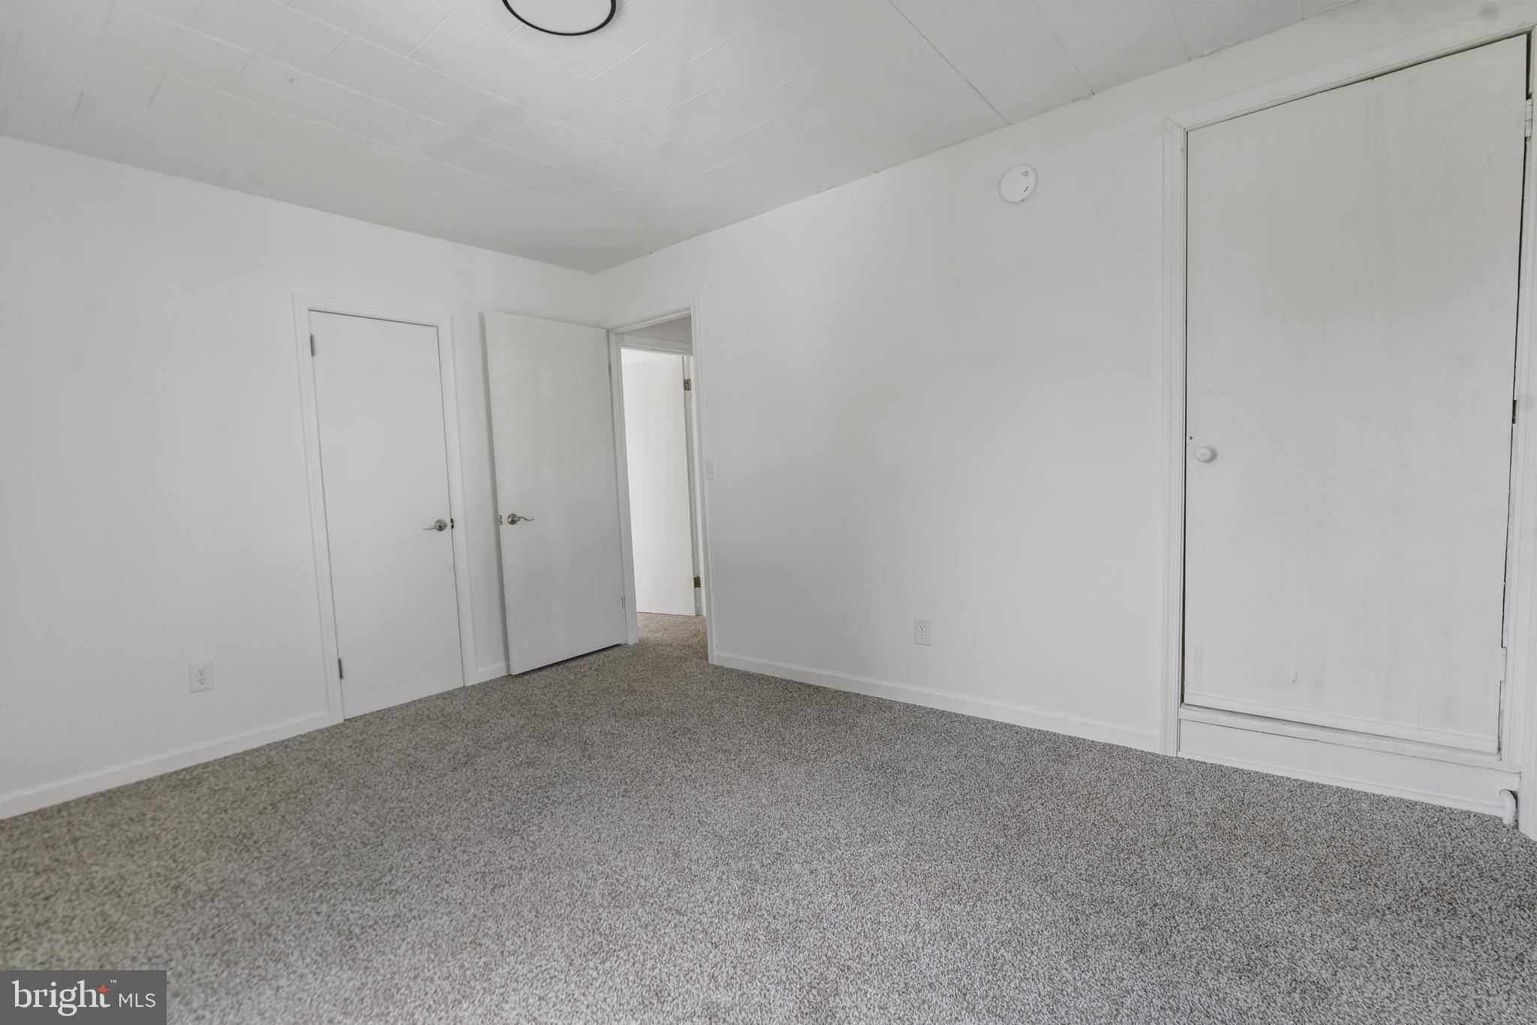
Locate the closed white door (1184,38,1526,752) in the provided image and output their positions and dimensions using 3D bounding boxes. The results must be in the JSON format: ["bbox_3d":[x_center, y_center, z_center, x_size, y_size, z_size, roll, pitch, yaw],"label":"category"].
[{"bbox_3d":[1.850,-0.311,2.249,0.813,2.068,0.040,1,5,39],"label":"closed white door"}]

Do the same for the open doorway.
[{"bbox_3d":[-0.633,-0.126,4.331,0.716,2.040,0.120,1,5,39],"label":"open doorway"}]

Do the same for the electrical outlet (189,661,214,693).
[{"bbox_3d":[-2.353,0.684,2.838,0.012,0.117,0.075,1,5,40],"label":"electrical outlet"}]

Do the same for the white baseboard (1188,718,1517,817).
[{"bbox_3d":[1.892,0.857,2.304,0.872,0.147,0.020,1,5,39],"label":"white baseboard"}]

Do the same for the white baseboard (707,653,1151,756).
[{"bbox_3d":[0.582,0.876,3.354,2.358,0.075,0.018,1,5,39],"label":"white baseboard"}]

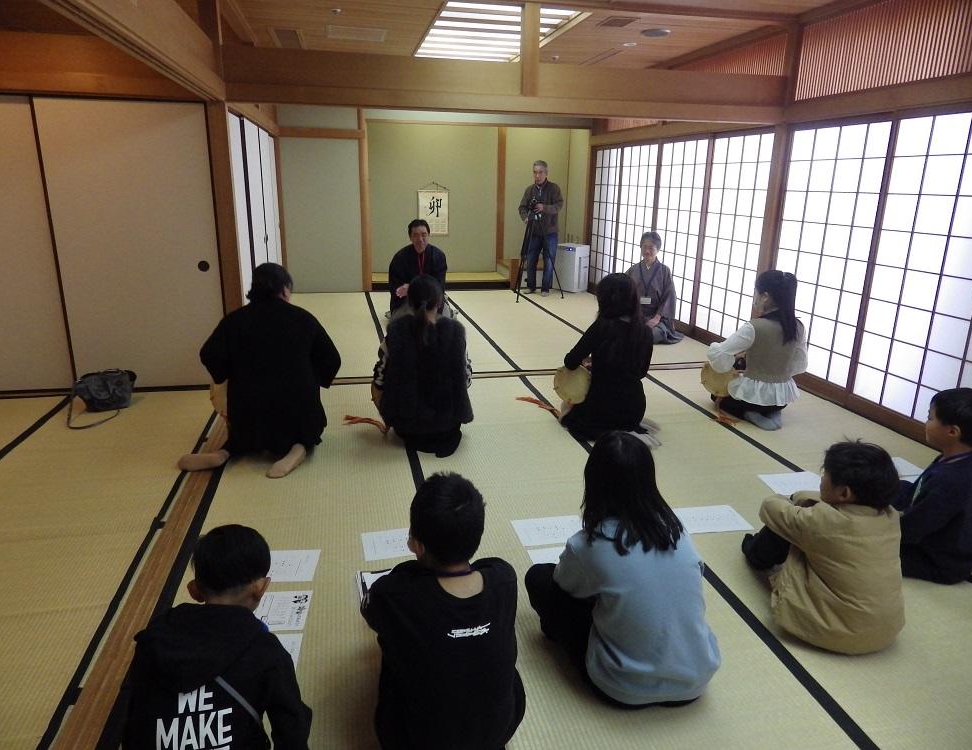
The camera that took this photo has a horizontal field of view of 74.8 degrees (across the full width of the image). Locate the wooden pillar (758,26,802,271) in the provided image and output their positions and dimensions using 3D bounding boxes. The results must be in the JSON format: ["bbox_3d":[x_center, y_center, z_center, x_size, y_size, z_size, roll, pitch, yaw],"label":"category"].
[{"bbox_3d":[2.206,-1.297,4.887,0.130,2.470,0.130,-3,17,-12],"label":"wooden pillar"}]

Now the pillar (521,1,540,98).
[{"bbox_3d":[0.290,-2.140,4.208,0.110,0.560,0.100,-3,17,-12],"label":"pillar"}]

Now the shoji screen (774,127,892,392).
[{"bbox_3d":[2.311,-0.818,4.459,0.040,1.760,0.920,-3,17,-12],"label":"shoji screen"}]

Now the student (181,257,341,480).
[{"bbox_3d":[-1.136,-0.085,3.319,0.720,0.970,0.740,0,17,-2],"label":"student"}]

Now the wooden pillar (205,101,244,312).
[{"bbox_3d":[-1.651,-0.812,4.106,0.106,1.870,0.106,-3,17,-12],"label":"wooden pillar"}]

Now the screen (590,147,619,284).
[{"bbox_3d":[1.496,-1.897,7.988,0.035,1.820,0.930,-3,17,-12],"label":"screen"}]

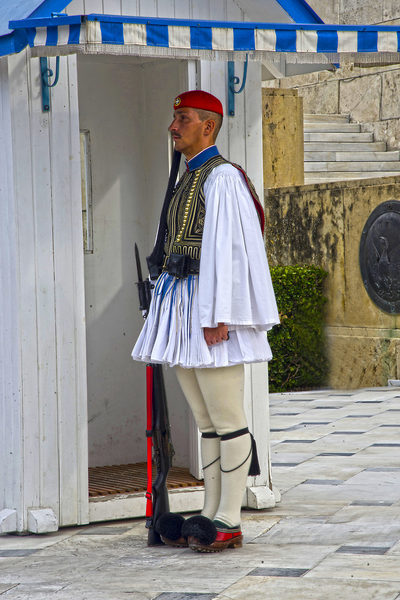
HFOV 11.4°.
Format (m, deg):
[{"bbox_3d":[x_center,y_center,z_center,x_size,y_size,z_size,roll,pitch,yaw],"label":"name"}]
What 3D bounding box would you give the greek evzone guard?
[{"bbox_3d":[0.022,0.078,8.420,0.580,1.920,0.700,-2,2,-28],"label":"greek evzone guard"}]

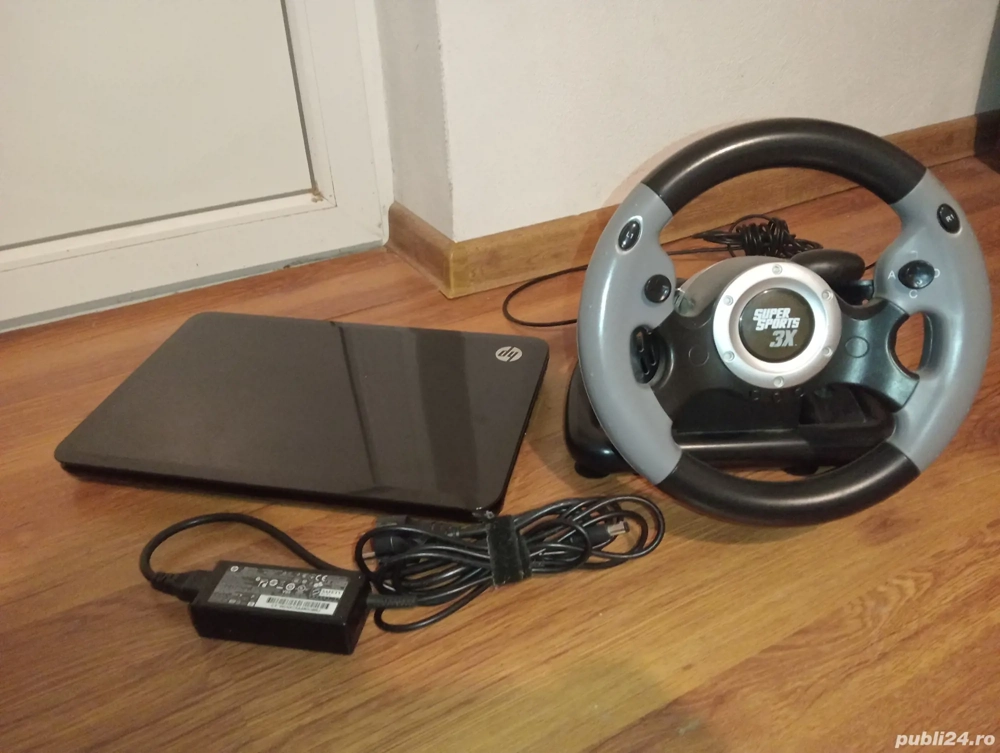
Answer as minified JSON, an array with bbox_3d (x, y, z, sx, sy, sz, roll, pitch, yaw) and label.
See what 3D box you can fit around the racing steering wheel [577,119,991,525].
[{"bbox_3d":[0.182,-0.032,0.532,0.260,0.260,0.100,-1,12,2],"label":"racing steering wheel"}]

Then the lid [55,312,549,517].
[{"bbox_3d":[-0.160,0.027,0.731,0.376,0.027,0.244,5,35,11],"label":"lid"}]

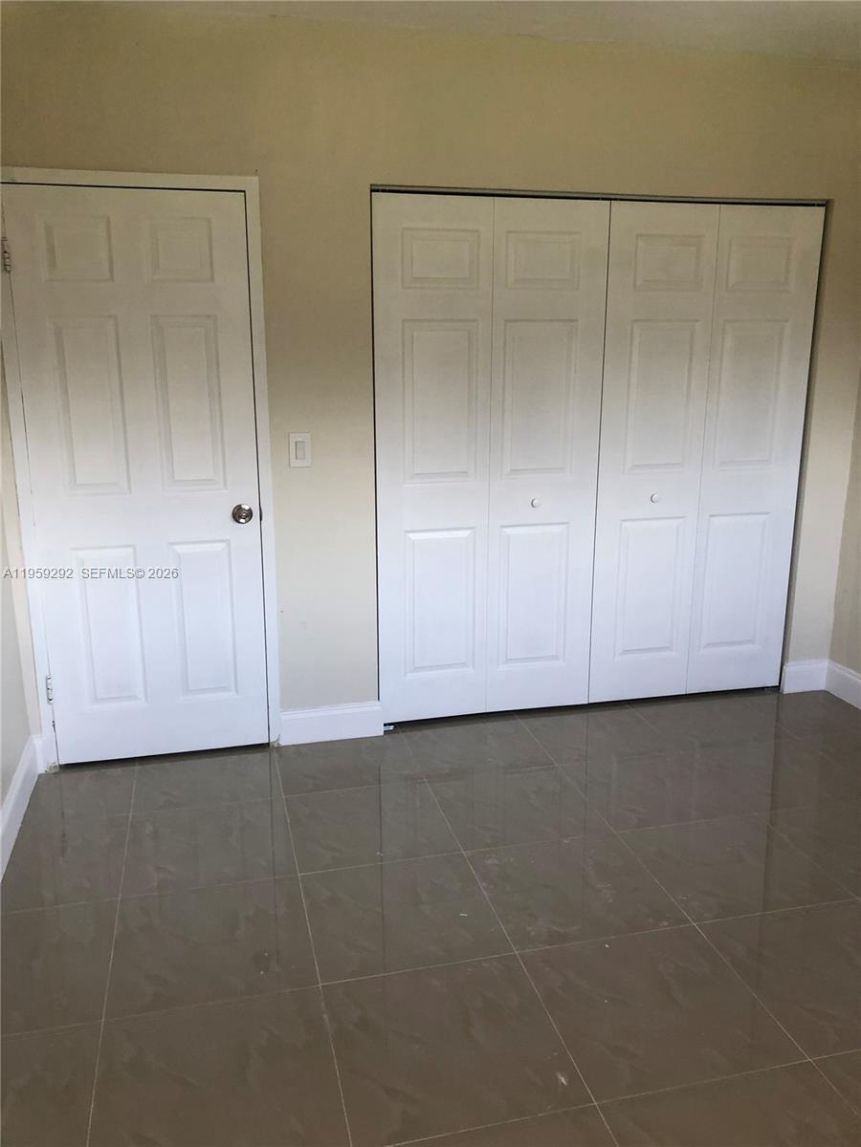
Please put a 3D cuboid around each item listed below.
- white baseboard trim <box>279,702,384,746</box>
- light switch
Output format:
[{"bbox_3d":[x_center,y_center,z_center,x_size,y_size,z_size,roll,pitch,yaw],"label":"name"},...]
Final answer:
[{"bbox_3d":[-0.392,0.599,3.703,0.410,0.140,0.016,-3,14,-13],"label":"white baseboard trim"},{"bbox_3d":[-0.479,-0.456,3.428,0.074,0.121,0.011,-3,14,-13],"label":"light switch"}]

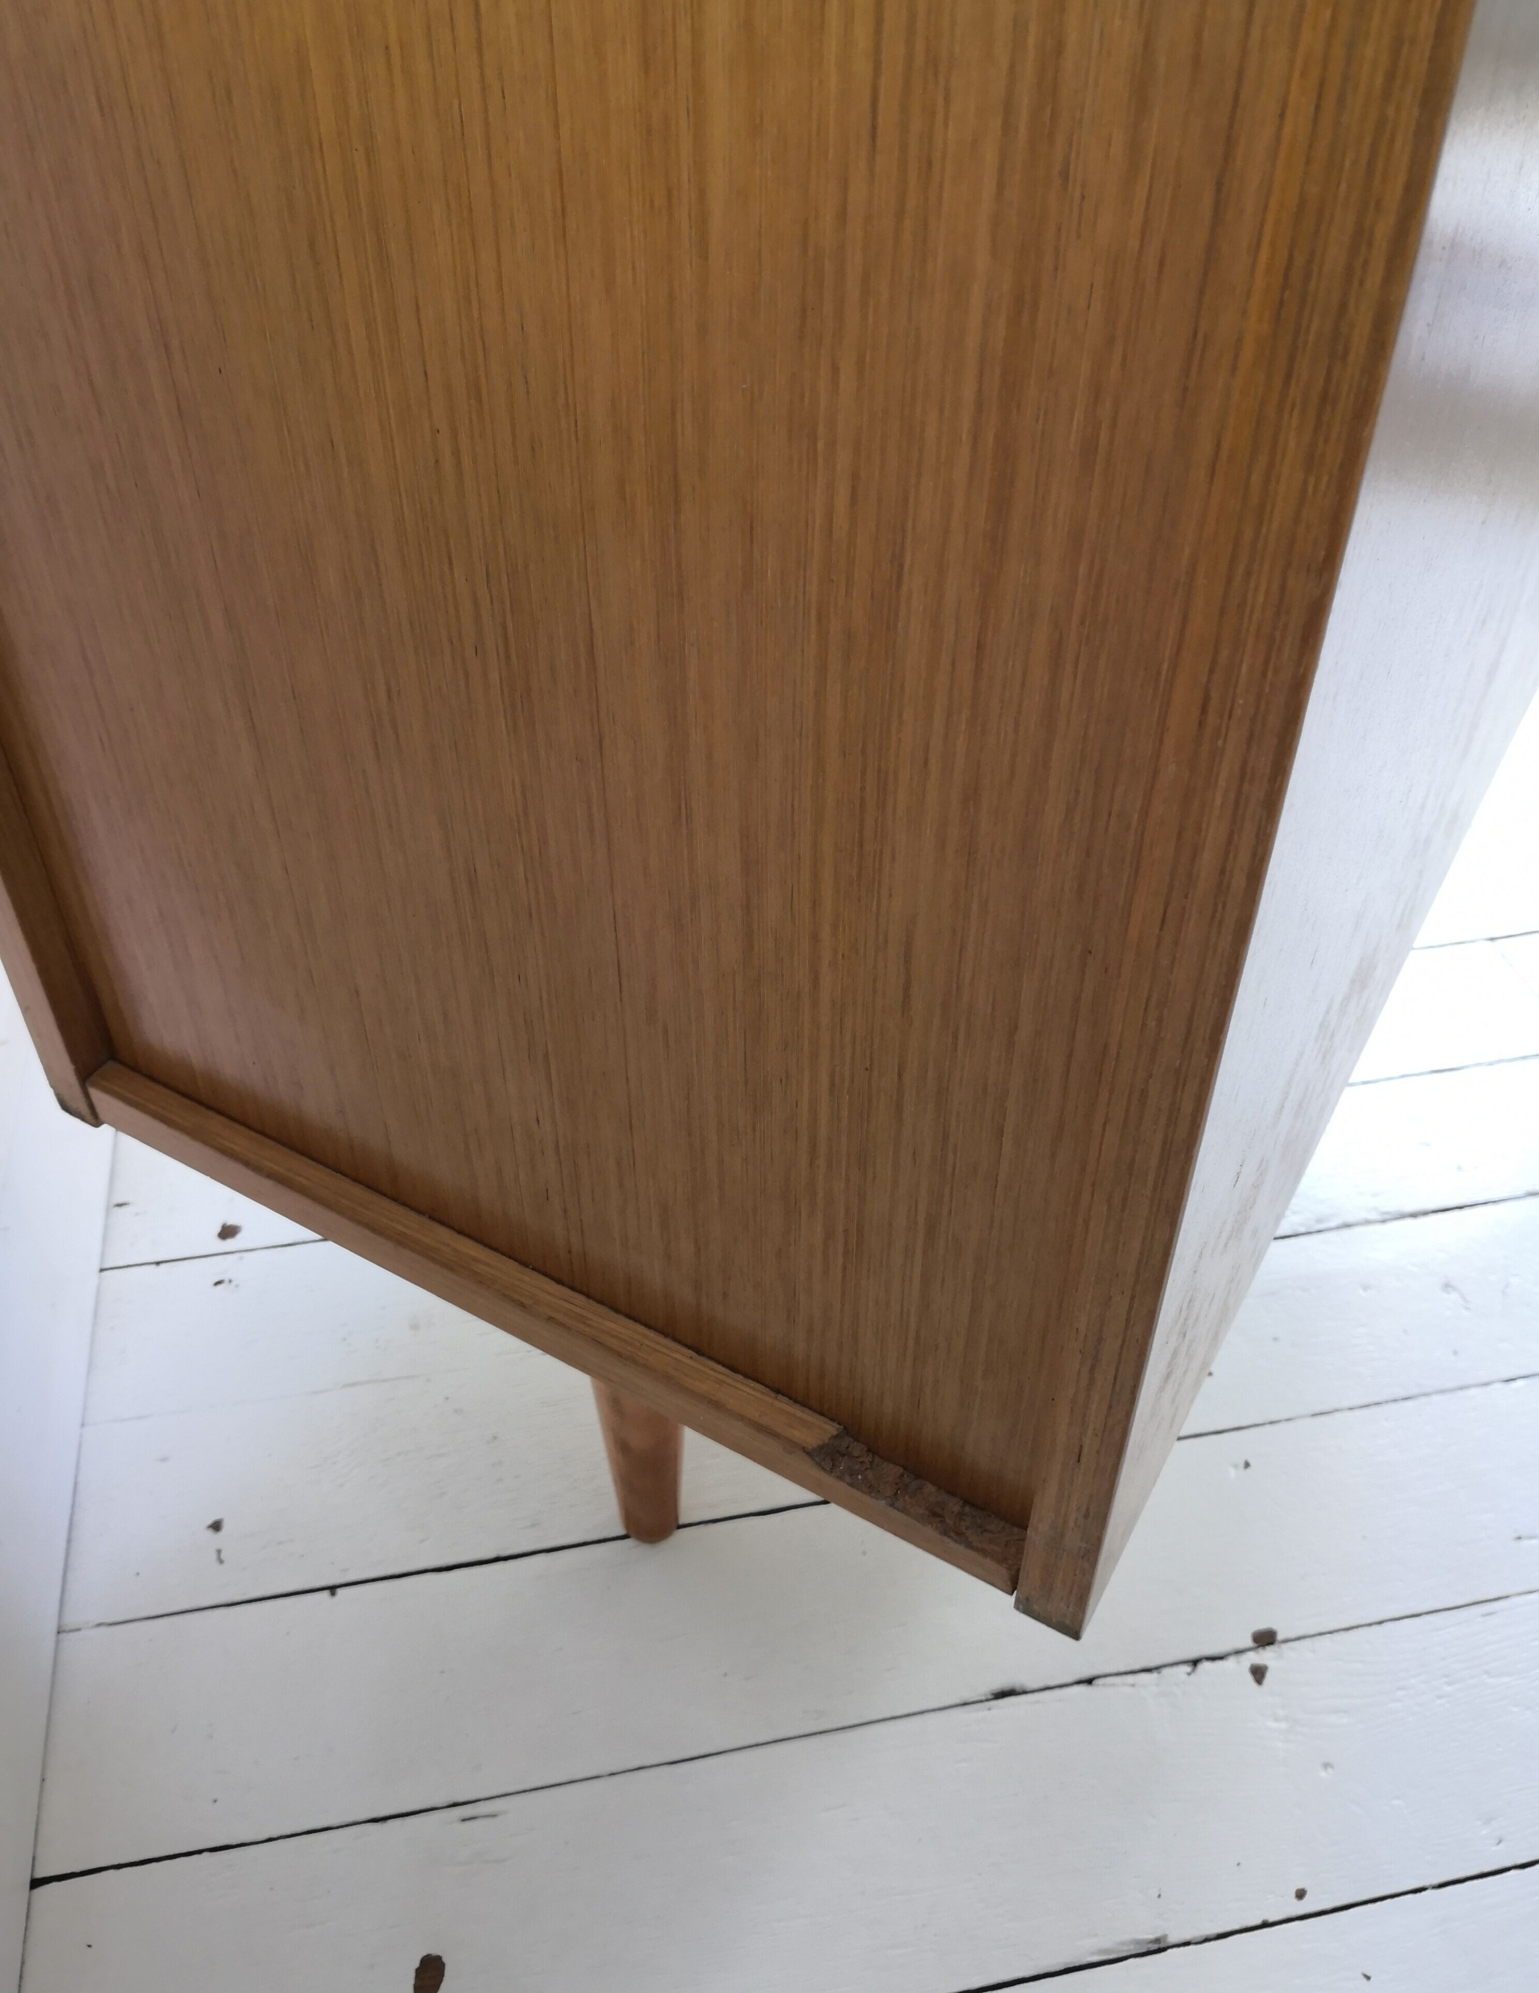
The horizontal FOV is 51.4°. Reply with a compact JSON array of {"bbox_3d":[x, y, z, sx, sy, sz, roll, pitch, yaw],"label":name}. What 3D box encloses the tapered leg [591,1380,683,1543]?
[{"bbox_3d":[-0.056,0.165,0.684,0.053,0.207,0.053,21,44,23],"label":"tapered leg"}]

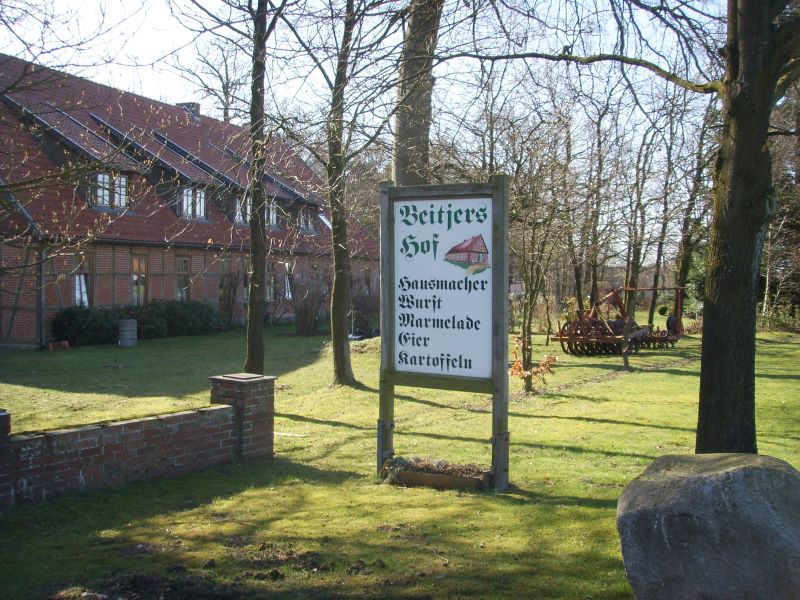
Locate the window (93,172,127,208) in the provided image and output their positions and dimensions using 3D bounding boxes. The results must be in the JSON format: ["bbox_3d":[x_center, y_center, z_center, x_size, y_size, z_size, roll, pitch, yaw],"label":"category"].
[{"bbox_3d":[-10.450,-3.920,32.500,0.120,1.170,1.850,0,2,19],"label":"window"}]

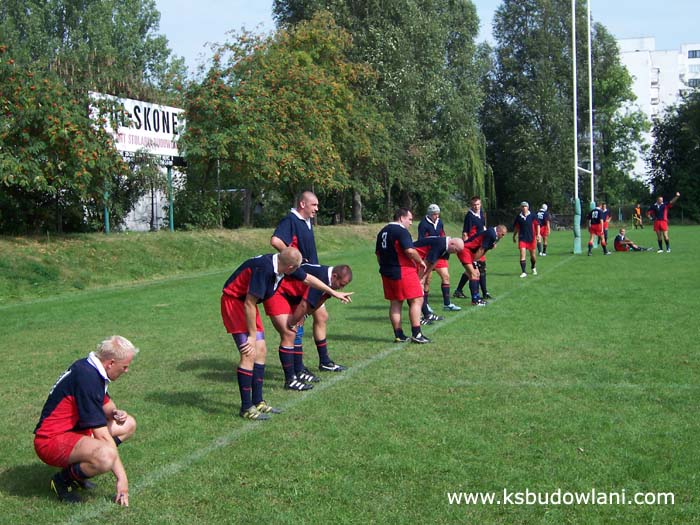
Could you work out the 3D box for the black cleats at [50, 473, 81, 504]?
[{"bbox_3d":[-1.745,1.388,6.100,0.260,0.130,0.105,32,16,21],"label":"black cleats"}]

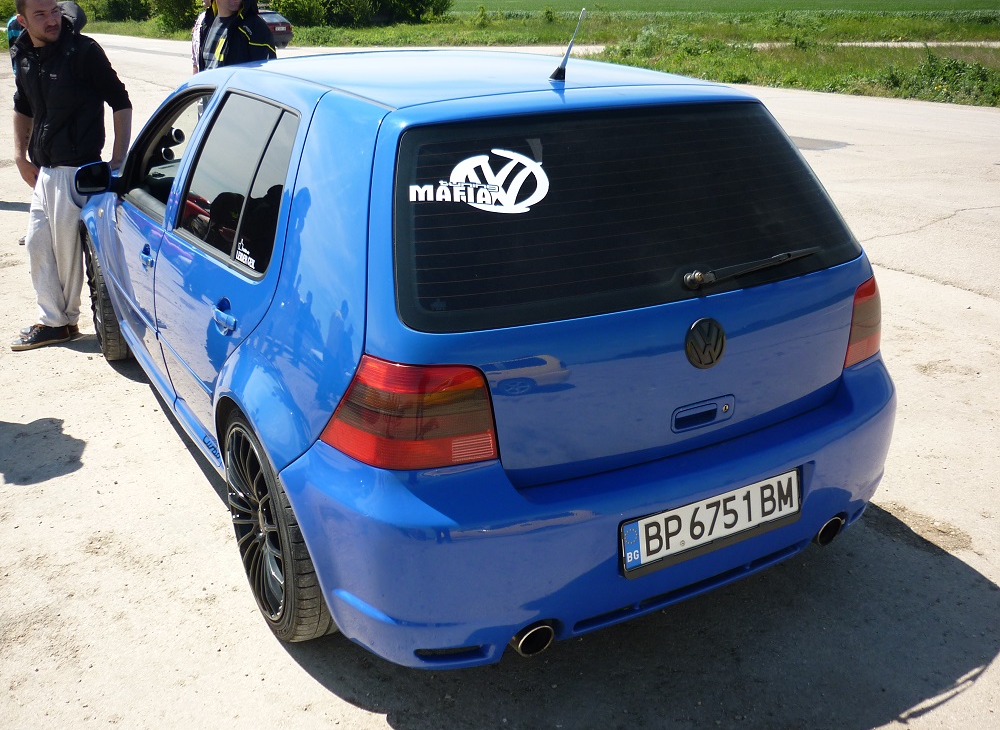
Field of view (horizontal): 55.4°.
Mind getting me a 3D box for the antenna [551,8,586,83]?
[{"bbox_3d":[0.167,-0.784,2.340,0.030,0.205,0.050,-12,57,-28],"label":"antenna"}]

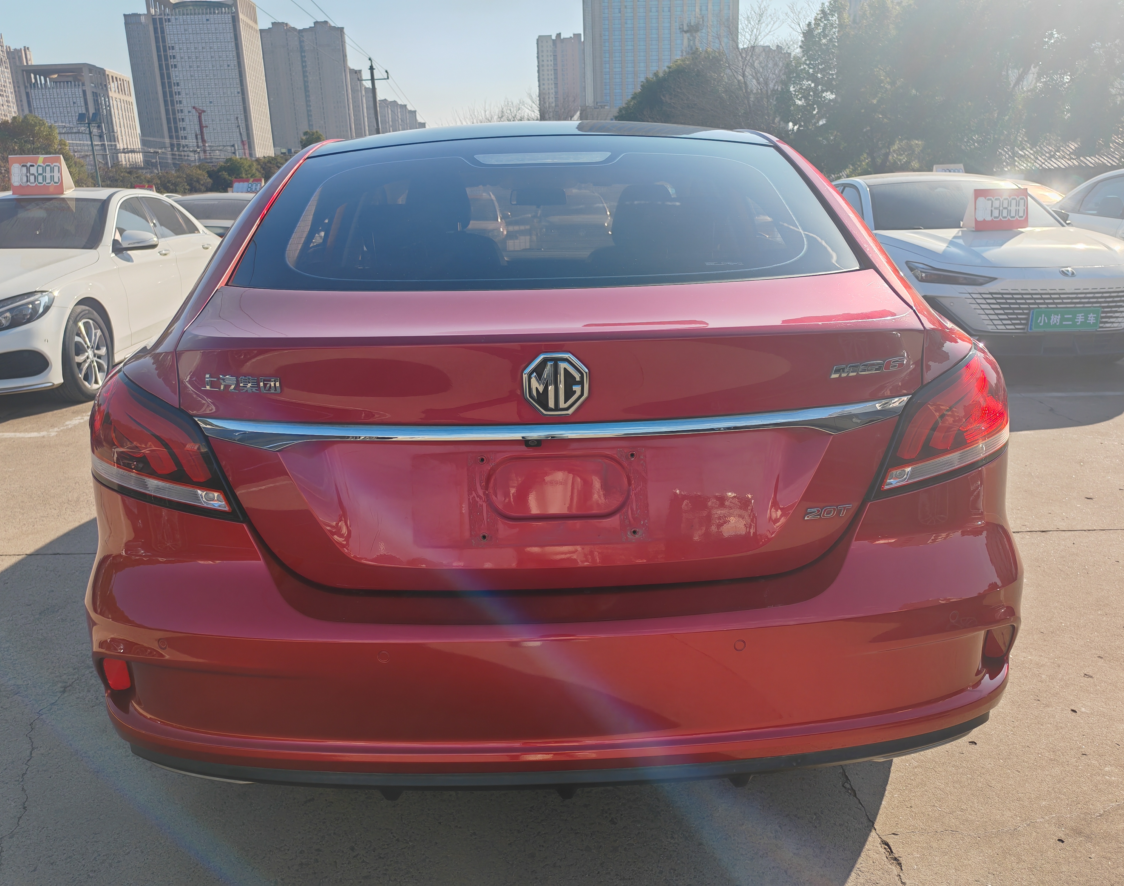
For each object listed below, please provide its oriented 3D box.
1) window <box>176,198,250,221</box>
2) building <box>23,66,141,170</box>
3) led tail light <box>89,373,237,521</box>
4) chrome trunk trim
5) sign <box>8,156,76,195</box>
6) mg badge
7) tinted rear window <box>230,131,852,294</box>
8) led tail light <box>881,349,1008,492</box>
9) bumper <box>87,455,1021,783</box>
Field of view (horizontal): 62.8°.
[{"bbox_3d":[-4.728,-3.222,12.708,1.240,0.120,0.600,-3,44,0],"label":"window"},{"bbox_3d":[-224.986,-141.068,440.599,29.000,67.500,48.000,-3,15,0],"label":"building"},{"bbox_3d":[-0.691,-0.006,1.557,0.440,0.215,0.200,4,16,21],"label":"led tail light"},{"bbox_3d":[-0.010,-0.026,1.364,1.110,0.055,0.160,-2,15,-1],"label":"chrome trunk trim"},{"bbox_3d":[-4.246,-2.174,7.480,0.420,0.305,0.190,-4,15,-5],"label":"sign"},{"bbox_3d":[-0.009,-0.082,1.297,0.091,0.089,0.016,-2,15,-1],"label":"mg badge"},{"bbox_3d":[-0.036,-0.473,1.812,1.110,0.090,0.720,-3,38,0],"label":"tinted rear window"},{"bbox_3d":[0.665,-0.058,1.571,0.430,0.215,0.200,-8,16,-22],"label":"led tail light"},{"bbox_3d":[-0.006,0.283,1.586,1.800,0.430,0.520,-2,15,-1],"label":"bumper"}]

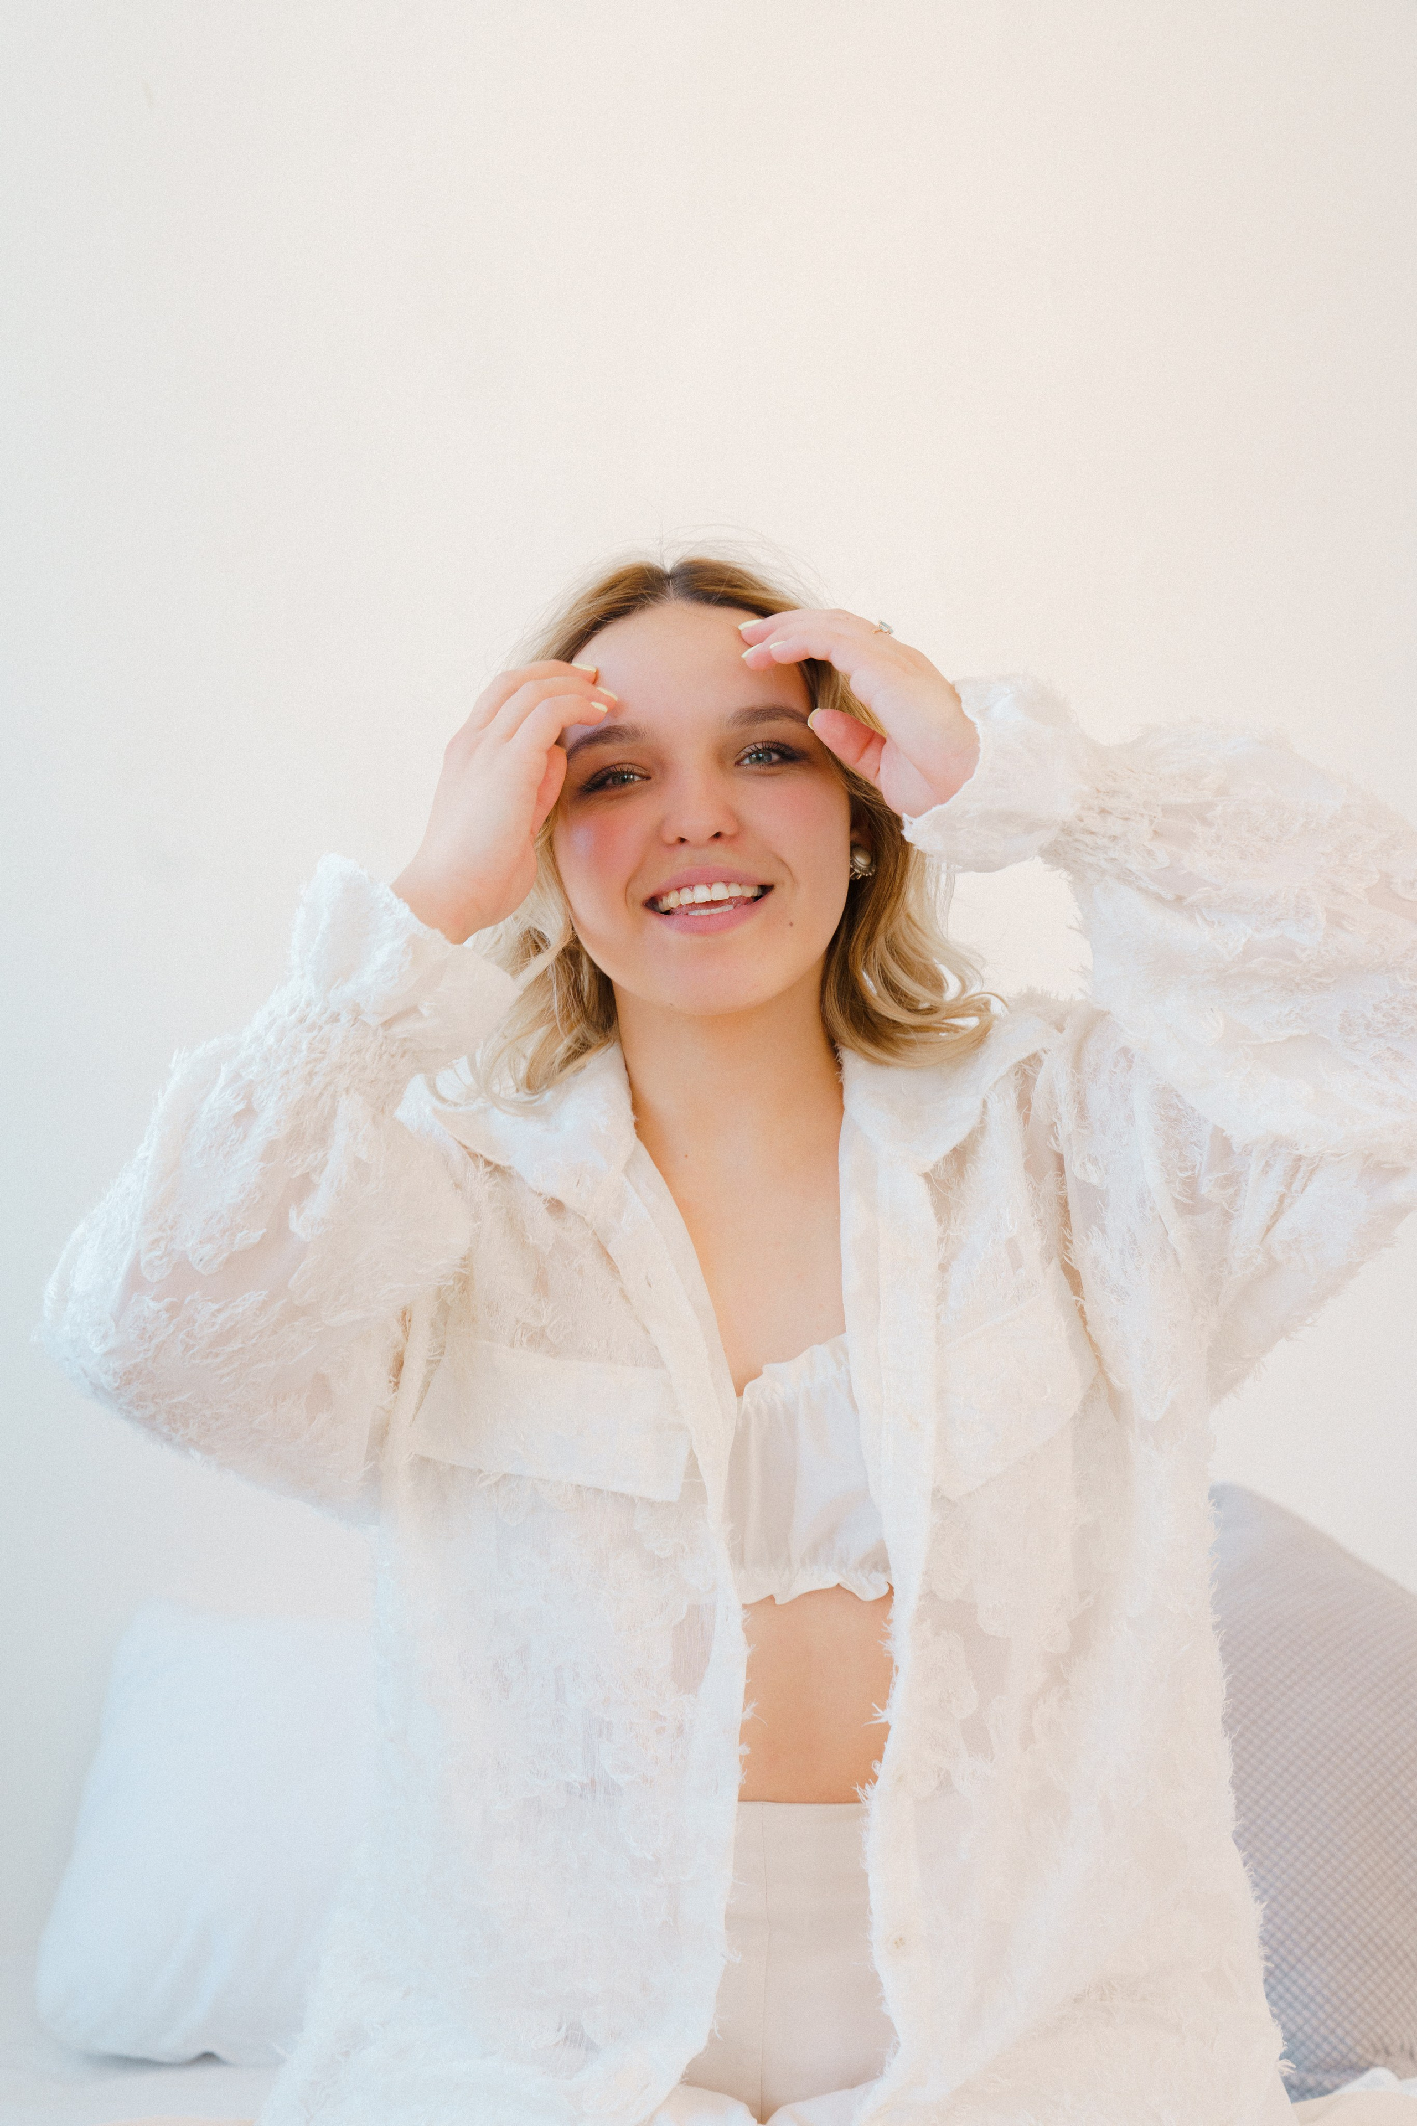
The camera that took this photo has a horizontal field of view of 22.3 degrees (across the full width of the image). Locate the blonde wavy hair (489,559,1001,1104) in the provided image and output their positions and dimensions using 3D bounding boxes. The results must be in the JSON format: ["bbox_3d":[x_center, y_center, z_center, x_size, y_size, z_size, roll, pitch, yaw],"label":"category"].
[{"bbox_3d":[0.013,-0.116,1.740,0.245,0.262,0.220,-5,-2,2],"label":"blonde wavy hair"}]

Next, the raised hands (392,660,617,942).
[{"bbox_3d":[-0.094,-0.115,1.620,0.078,0.138,0.085,20,0,-14],"label":"raised hands"}]

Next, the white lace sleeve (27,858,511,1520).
[{"bbox_3d":[-0.196,0.056,1.640,0.220,0.300,0.230,0,0,0],"label":"white lace sleeve"}]

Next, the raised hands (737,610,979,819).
[{"bbox_3d":[0.073,-0.167,1.630,0.130,0.070,0.085,41,0,0],"label":"raised hands"}]

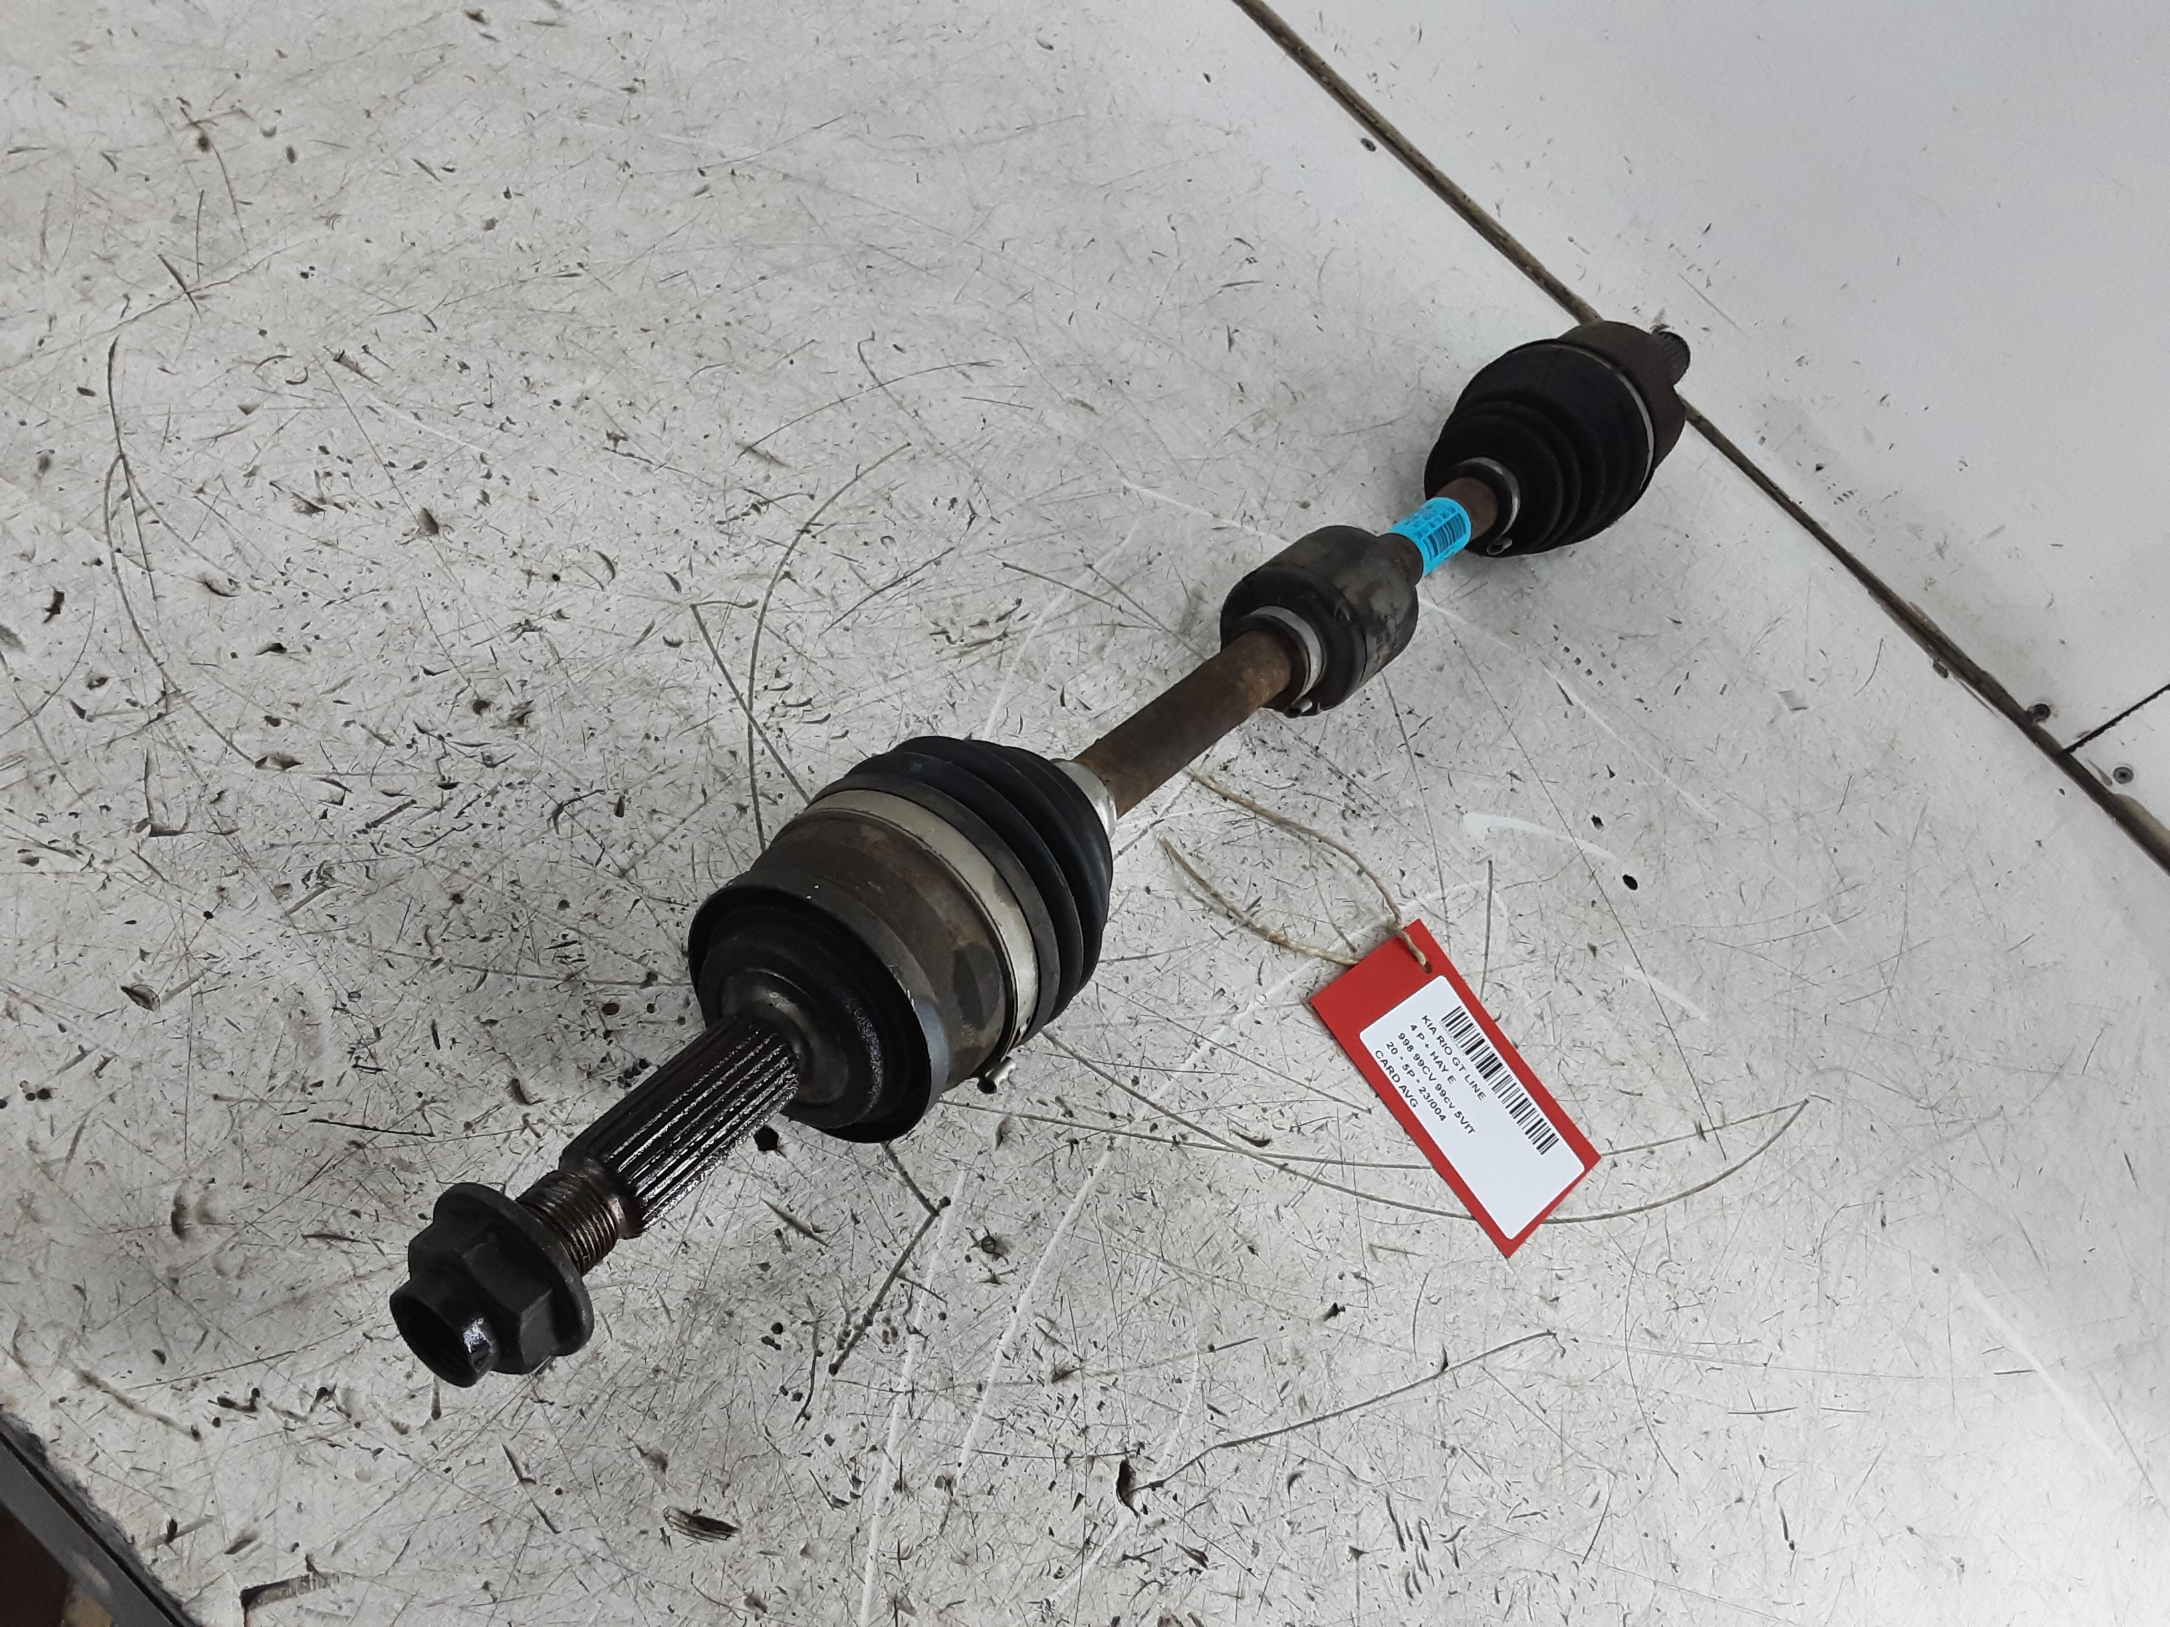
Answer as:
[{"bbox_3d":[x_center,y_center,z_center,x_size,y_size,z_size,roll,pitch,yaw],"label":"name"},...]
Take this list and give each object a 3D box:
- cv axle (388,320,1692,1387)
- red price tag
[{"bbox_3d":[0.061,-0.052,0.569,0.090,0.091,0.675,47,51,6],"label":"cv axle"},{"bbox_3d":[0.126,0.090,0.568,0.062,0.002,0.102,-28,76,-37],"label":"red price tag"}]

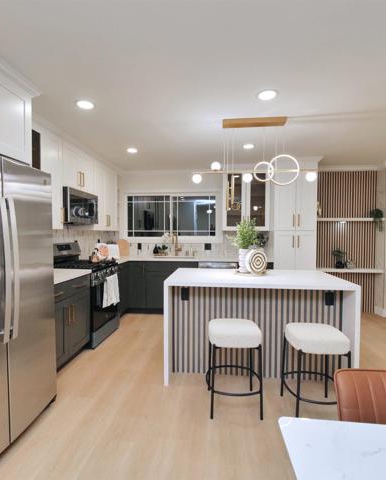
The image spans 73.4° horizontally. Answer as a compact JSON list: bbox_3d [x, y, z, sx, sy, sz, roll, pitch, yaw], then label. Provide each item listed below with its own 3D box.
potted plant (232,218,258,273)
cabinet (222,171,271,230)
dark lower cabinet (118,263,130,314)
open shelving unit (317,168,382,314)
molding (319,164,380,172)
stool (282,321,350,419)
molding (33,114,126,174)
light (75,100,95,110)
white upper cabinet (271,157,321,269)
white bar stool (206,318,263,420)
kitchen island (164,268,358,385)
[{"bbox_3d":[0.567,0.060,2.859,0.280,0.590,0.280,0,2,6],"label":"potted plant"},{"bbox_3d":[0.880,-0.637,4.318,0.745,0.980,0.330,0,2,6],"label":"cabinet"},{"bbox_3d":[-1.359,0.780,3.999,0.600,0.880,0.500,0,2,6],"label":"dark lower cabinet"},{"bbox_3d":[2.513,0.033,4.261,1.080,2.370,0.250,0,2,6],"label":"open shelving unit"},{"bbox_3d":[2.526,-1.174,4.231,1.030,0.095,0.080,0,2,6],"label":"molding"},{"bbox_3d":[0.917,0.979,1.966,0.410,0.640,0.390,0,2,2],"label":"stool"},{"bbox_3d":[-1.422,-1.168,3.518,0.085,0.090,2.450,0,2,6],"label":"molding"},{"bbox_3d":[-0.935,-1.164,2.250,0.165,0.030,0.165,0,2,6],"label":"light"},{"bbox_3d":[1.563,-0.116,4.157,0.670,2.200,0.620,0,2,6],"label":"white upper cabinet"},{"bbox_3d":[0.320,0.979,2.029,0.410,0.640,0.390,0,2,1],"label":"white bar stool"},{"bbox_3d":[0.592,0.817,2.563,1.606,0.922,0.785,0,2,6],"label":"kitchen island"}]

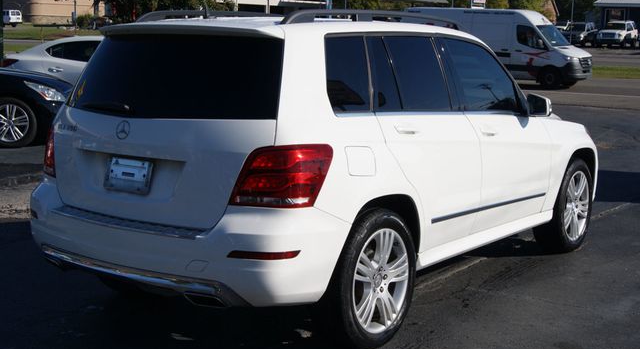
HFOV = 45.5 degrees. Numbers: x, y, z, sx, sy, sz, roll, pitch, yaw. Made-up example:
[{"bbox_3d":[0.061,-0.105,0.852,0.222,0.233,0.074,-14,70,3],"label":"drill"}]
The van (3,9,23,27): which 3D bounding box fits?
[{"bbox_3d":[-38.092,-18.781,92.000,5.400,2.100,2.000,6,10,29],"label":"van"}]

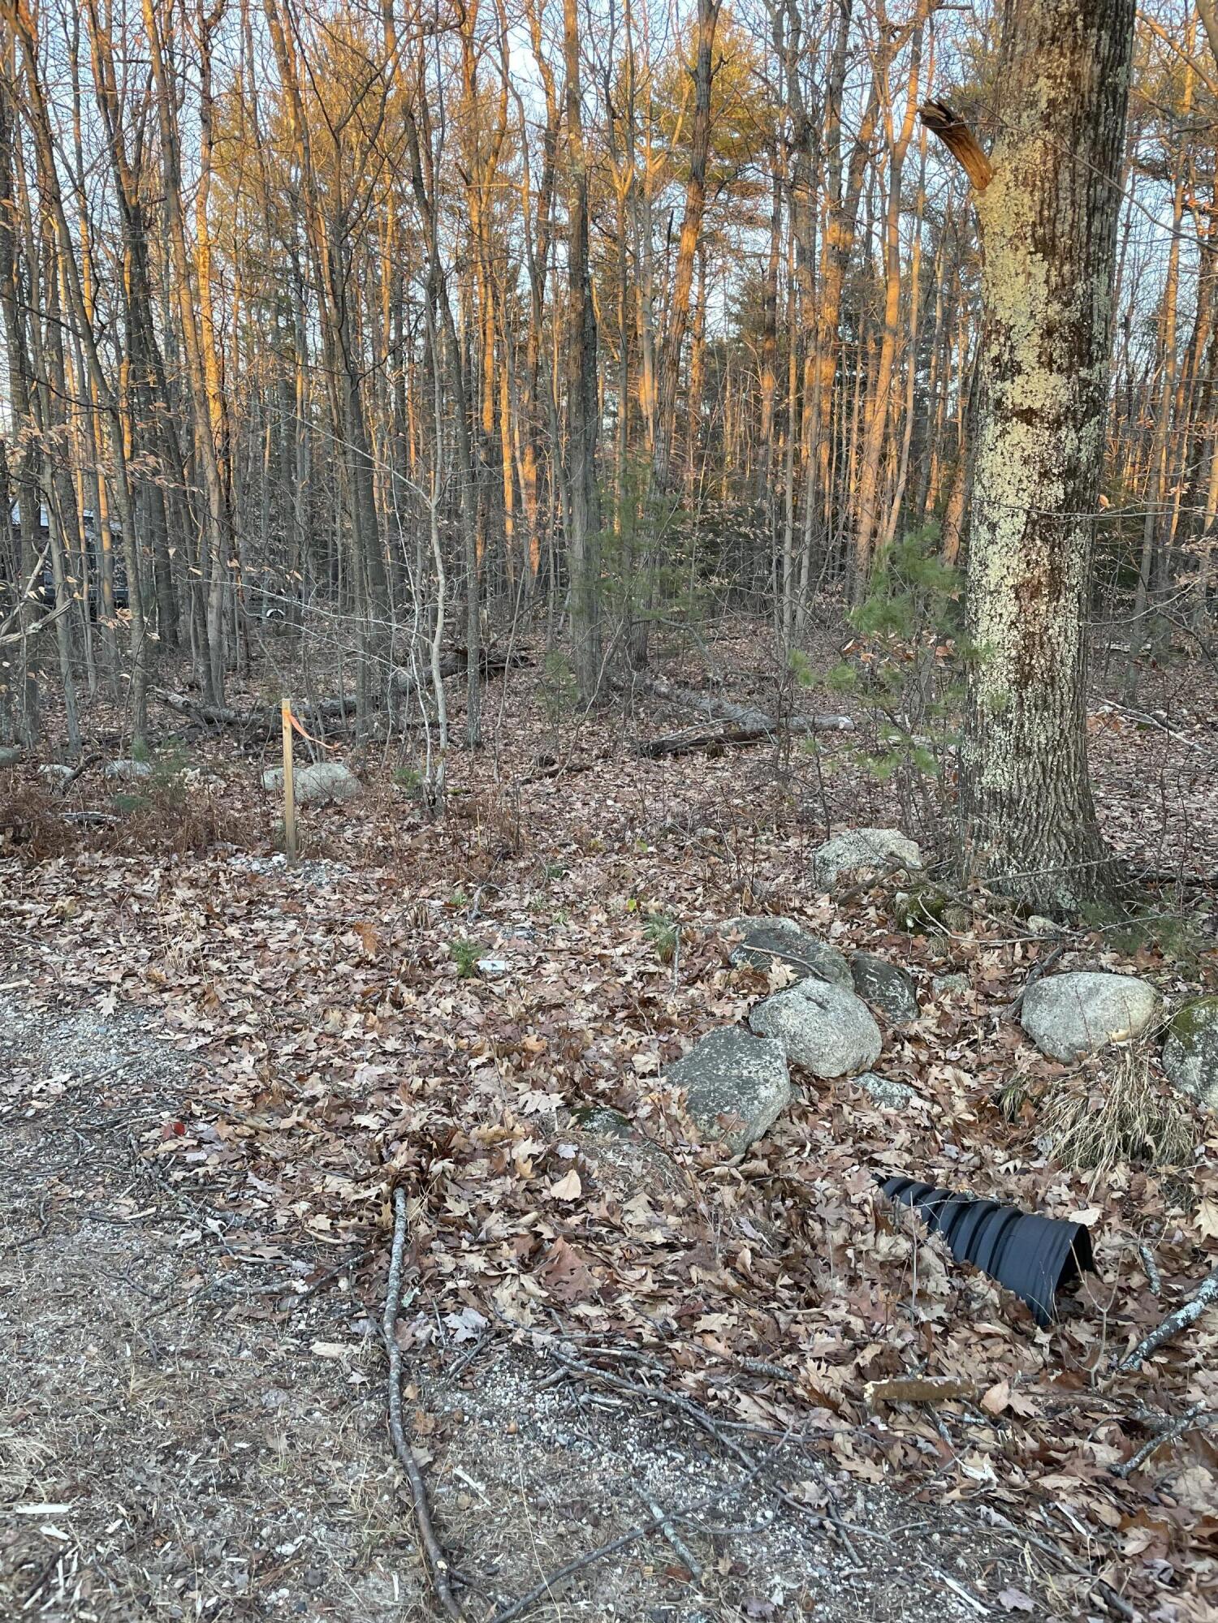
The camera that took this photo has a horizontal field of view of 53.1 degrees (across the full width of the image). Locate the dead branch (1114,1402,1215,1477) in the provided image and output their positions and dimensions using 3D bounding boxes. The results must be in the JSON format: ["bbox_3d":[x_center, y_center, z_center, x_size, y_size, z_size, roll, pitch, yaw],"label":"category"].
[{"bbox_3d":[1.000,1.135,2.203,0.280,0.050,0.050,-7,13,-32],"label":"dead branch"}]

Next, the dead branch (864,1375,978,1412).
[{"bbox_3d":[0.595,1.105,2.321,0.210,0.045,0.045,0,11,0],"label":"dead branch"}]

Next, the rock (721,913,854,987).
[{"bbox_3d":[0.677,0.527,4.504,0.480,0.200,0.350,6,13,29],"label":"rock"}]

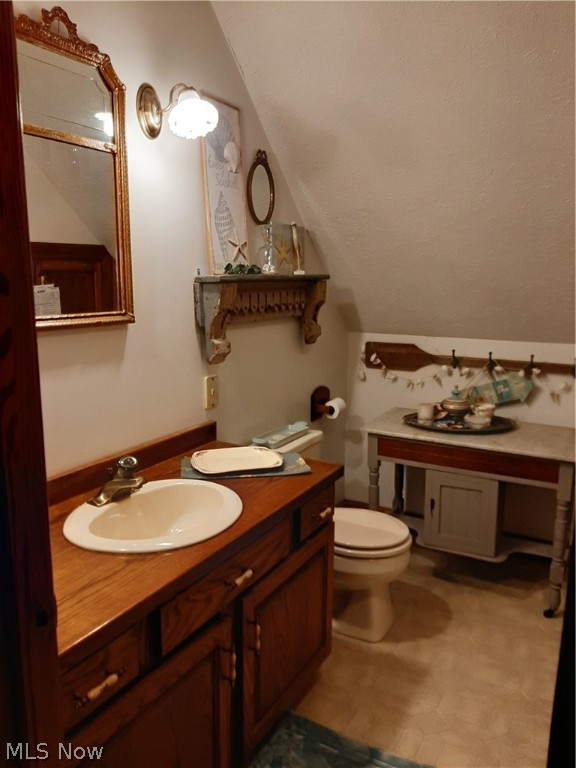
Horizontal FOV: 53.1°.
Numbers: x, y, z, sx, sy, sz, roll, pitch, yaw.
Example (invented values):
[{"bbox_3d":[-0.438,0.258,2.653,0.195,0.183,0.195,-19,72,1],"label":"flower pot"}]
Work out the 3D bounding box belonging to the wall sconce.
[{"bbox_3d":[-0.319,-0.802,1.691,0.250,0.180,0.142,6,12,30],"label":"wall sconce"}]

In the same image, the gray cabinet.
[{"bbox_3d":[0.814,0.553,2.647,0.315,0.360,0.250,6,12,30],"label":"gray cabinet"}]

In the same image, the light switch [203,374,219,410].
[{"bbox_3d":[-0.277,0.031,2.160,0.014,0.118,0.073,6,12,30],"label":"light switch"}]

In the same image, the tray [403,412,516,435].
[{"bbox_3d":[0.792,0.181,2.692,0.485,0.035,0.375,2,11,13],"label":"tray"}]

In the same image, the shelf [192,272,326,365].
[{"bbox_3d":[-0.063,-0.282,2.371,0.118,0.325,0.840,6,12,30],"label":"shelf"}]

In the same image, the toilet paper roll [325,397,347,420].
[{"bbox_3d":[0.243,0.122,2.937,0.098,0.098,0.103,6,12,30],"label":"toilet paper roll"}]

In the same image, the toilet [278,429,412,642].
[{"bbox_3d":[0.153,0.607,2.312,0.685,0.715,0.450,6,12,30],"label":"toilet"}]

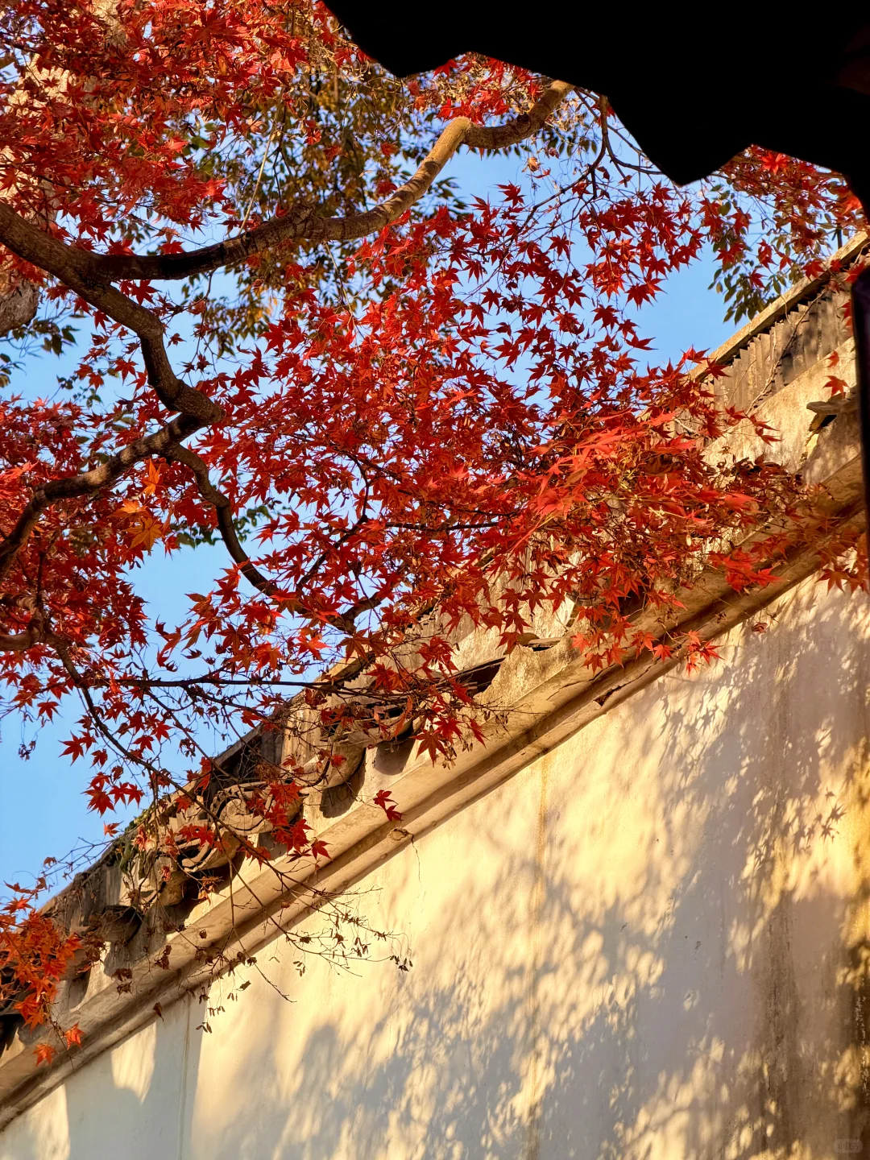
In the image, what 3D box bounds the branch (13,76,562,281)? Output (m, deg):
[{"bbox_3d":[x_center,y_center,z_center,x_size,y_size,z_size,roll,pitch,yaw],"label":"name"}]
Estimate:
[{"bbox_3d":[-0.305,-0.816,6.900,1.200,0.430,0.360,2,-26,0],"label":"branch"}]

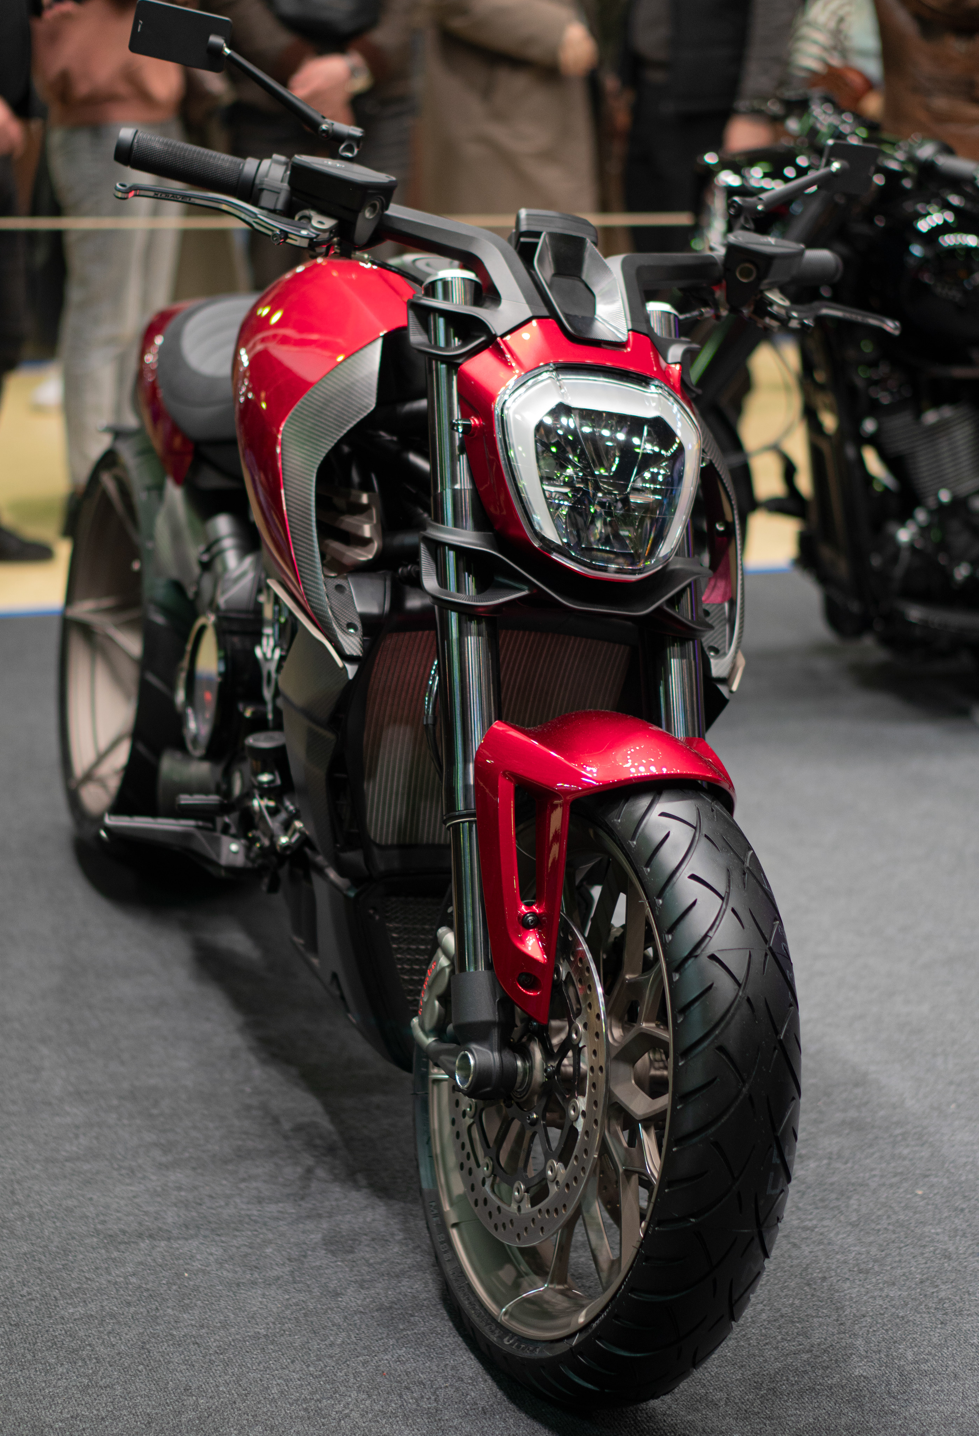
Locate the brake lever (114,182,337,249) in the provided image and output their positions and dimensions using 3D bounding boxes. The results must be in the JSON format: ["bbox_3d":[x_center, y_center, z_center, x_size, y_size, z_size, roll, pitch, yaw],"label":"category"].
[{"bbox_3d":[-0.263,-0.506,3.049,0.224,0.034,0.060,8,11,-4],"label":"brake lever"}]

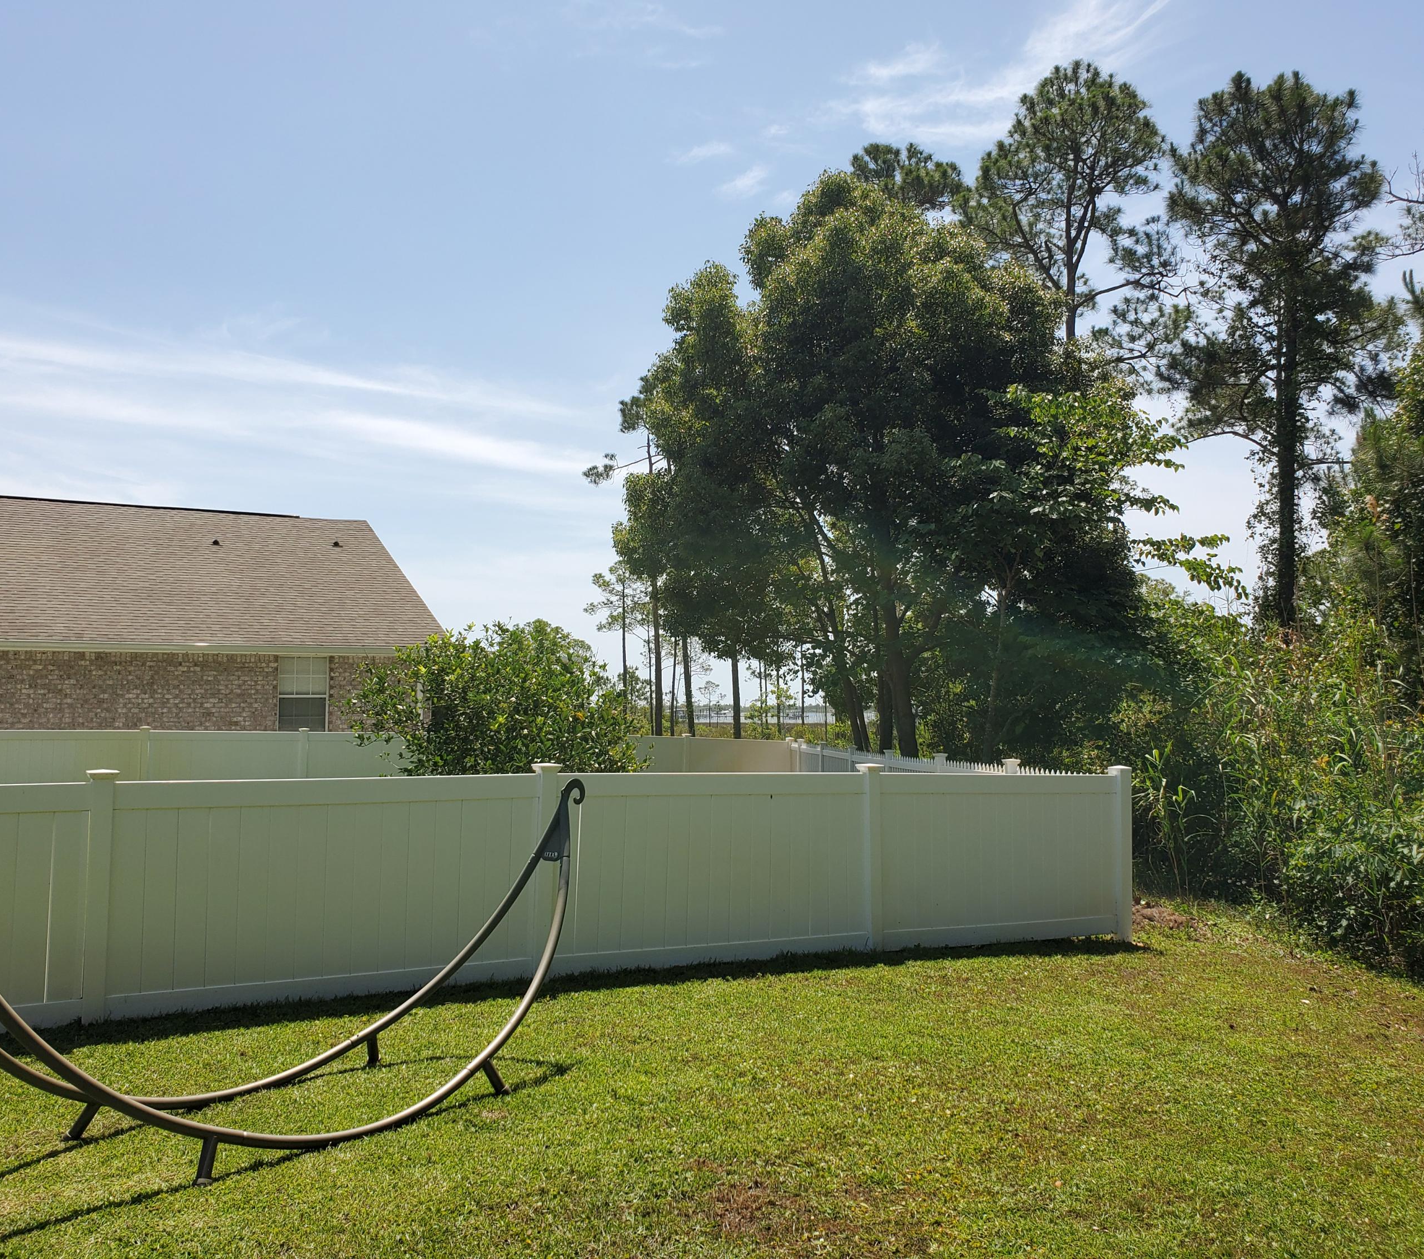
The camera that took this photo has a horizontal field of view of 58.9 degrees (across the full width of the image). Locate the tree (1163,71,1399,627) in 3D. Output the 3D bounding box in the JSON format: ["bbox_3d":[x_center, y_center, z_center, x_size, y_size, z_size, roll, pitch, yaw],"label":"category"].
[{"bbox_3d":[9.966,-3.650,22.000,3.900,12.200,3.900,-1,-4,25],"label":"tree"}]

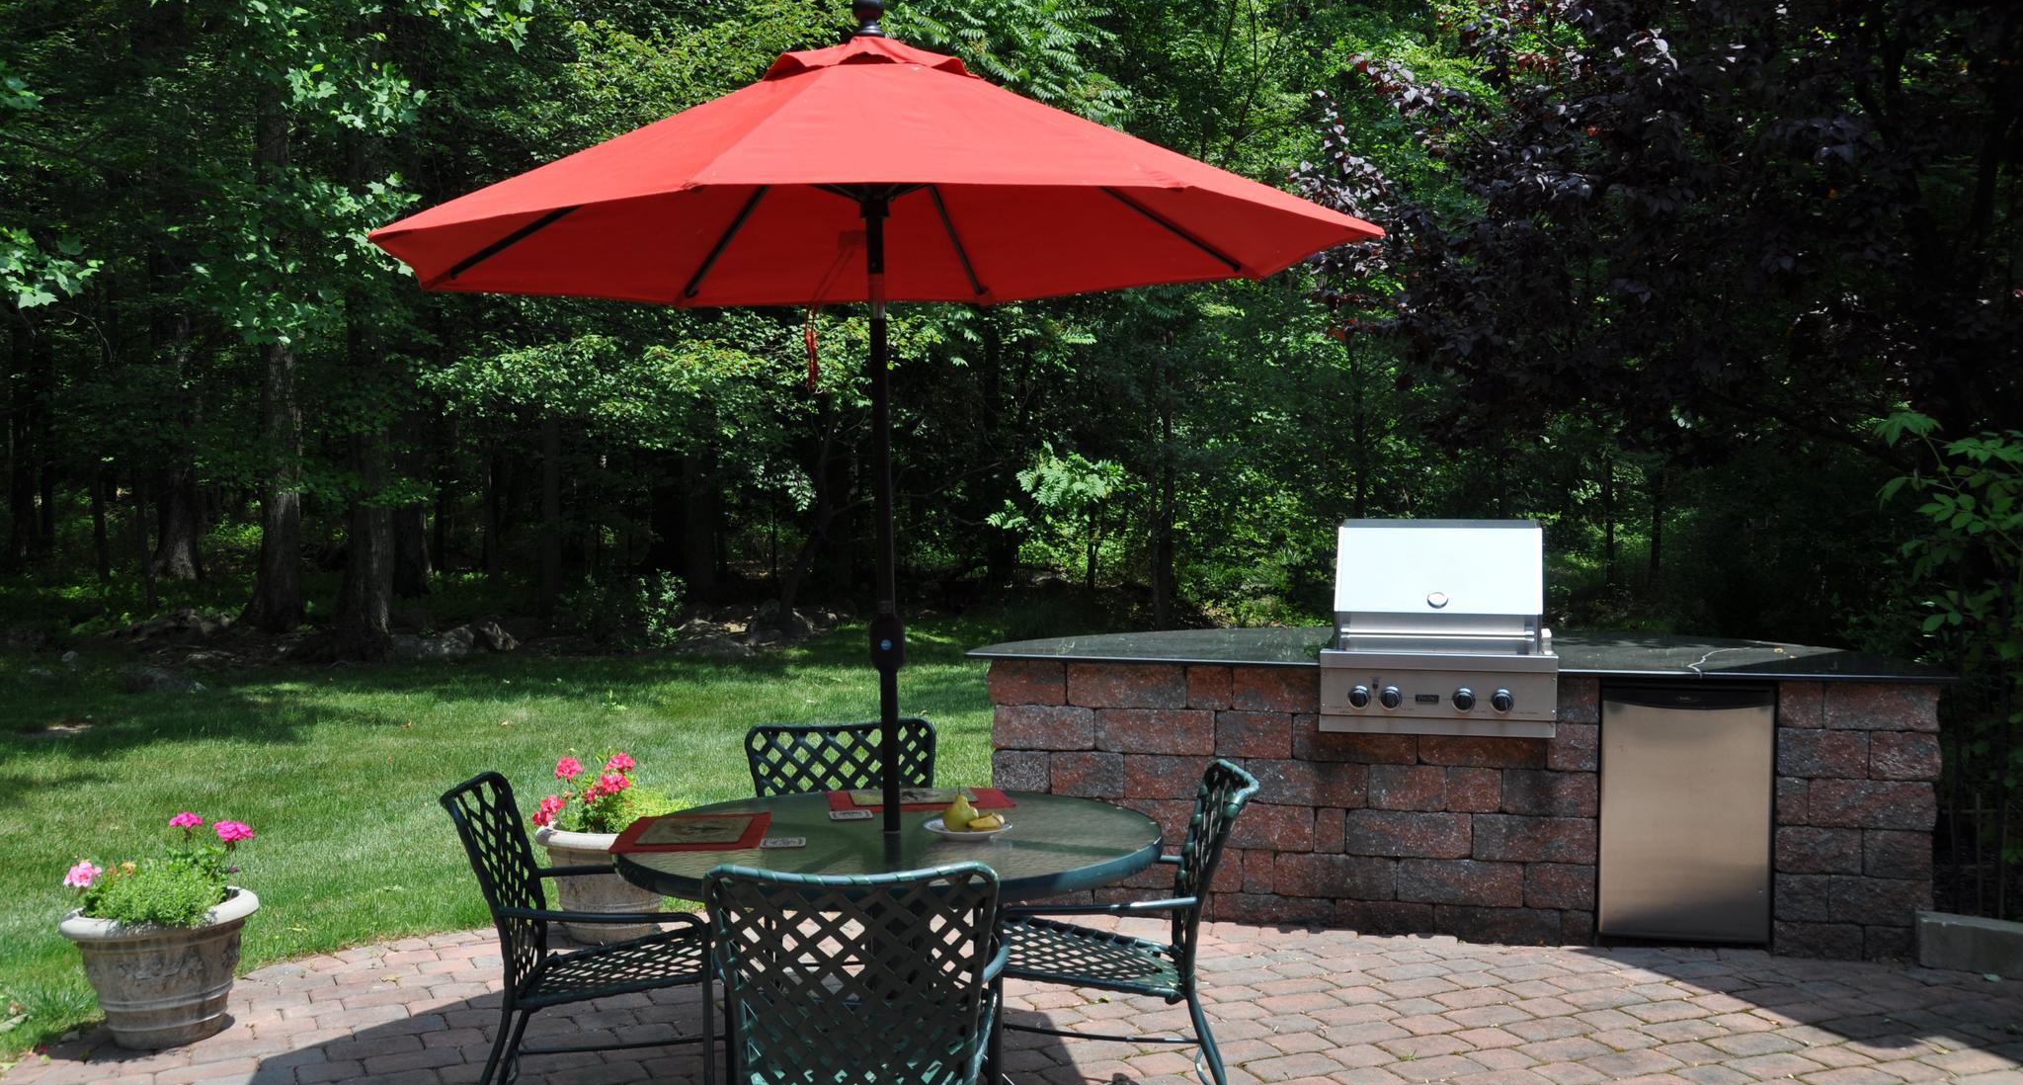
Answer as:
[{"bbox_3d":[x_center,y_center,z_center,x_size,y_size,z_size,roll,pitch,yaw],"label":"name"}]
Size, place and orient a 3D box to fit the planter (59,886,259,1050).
[{"bbox_3d":[-2.283,1.153,4.996,0.488,0.355,0.488,0,2,0],"label":"planter"}]

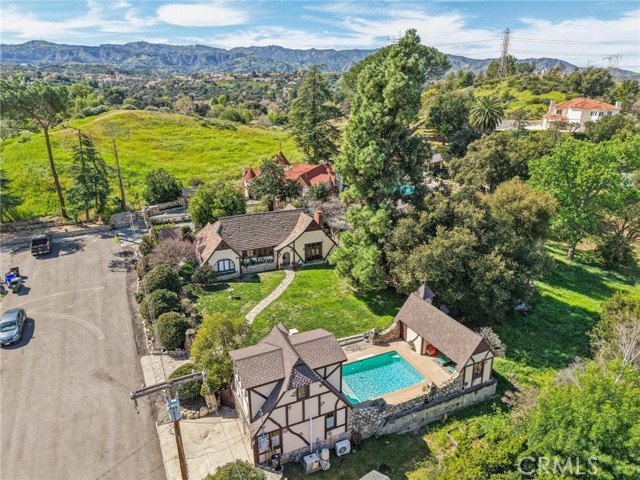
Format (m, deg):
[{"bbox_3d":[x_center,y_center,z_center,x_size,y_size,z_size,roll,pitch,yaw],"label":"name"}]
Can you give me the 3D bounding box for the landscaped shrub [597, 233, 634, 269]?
[{"bbox_3d":[36.663,1.551,55.050,4.200,3.800,4.000,13,23,33],"label":"landscaped shrub"}]

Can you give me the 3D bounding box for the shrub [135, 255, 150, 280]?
[{"bbox_3d":[-20.501,3.176,51.246,1.800,2.100,2.300,-8,21,-21],"label":"shrub"}]

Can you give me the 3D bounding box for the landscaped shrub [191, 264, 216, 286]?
[{"bbox_3d":[-12.794,3.899,48.727,2.800,2.200,2.500,-6,20,-15],"label":"landscaped shrub"}]

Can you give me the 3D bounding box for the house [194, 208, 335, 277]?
[{"bbox_3d":[-7.011,-0.579,55.347,16.300,6.200,9.800,-8,21,-20],"label":"house"}]

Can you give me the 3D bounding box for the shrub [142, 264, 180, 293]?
[{"bbox_3d":[-16.988,4.126,47.555,3.900,2.600,3.700,-8,21,-20],"label":"shrub"}]

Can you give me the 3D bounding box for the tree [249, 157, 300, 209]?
[{"bbox_3d":[-7.645,-9.644,73.679,8.600,8.600,8.200,-2,19,-6],"label":"tree"}]

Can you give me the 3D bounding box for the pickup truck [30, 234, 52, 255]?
[{"bbox_3d":[-36.425,0.458,58.023,2.000,1.860,5.400,-10,21,-25],"label":"pickup truck"}]

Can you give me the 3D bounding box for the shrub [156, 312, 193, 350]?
[{"bbox_3d":[-12.200,7.600,37.100,2.800,3.000,2.800,0,19,0],"label":"shrub"}]

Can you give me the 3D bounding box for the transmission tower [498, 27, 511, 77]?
[{"bbox_3d":[170.415,-171.430,408.495,8.500,41.000,8.000,0,19,0],"label":"transmission tower"}]

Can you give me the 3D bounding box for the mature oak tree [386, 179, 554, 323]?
[{"bbox_3d":[16.509,-0.504,47.704,17.200,12.600,15.800,6,20,19],"label":"mature oak tree"}]

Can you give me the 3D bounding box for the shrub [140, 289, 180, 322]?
[{"bbox_3d":[-15.063,6.236,42.569,3.100,2.600,3.000,-1,20,0],"label":"shrub"}]

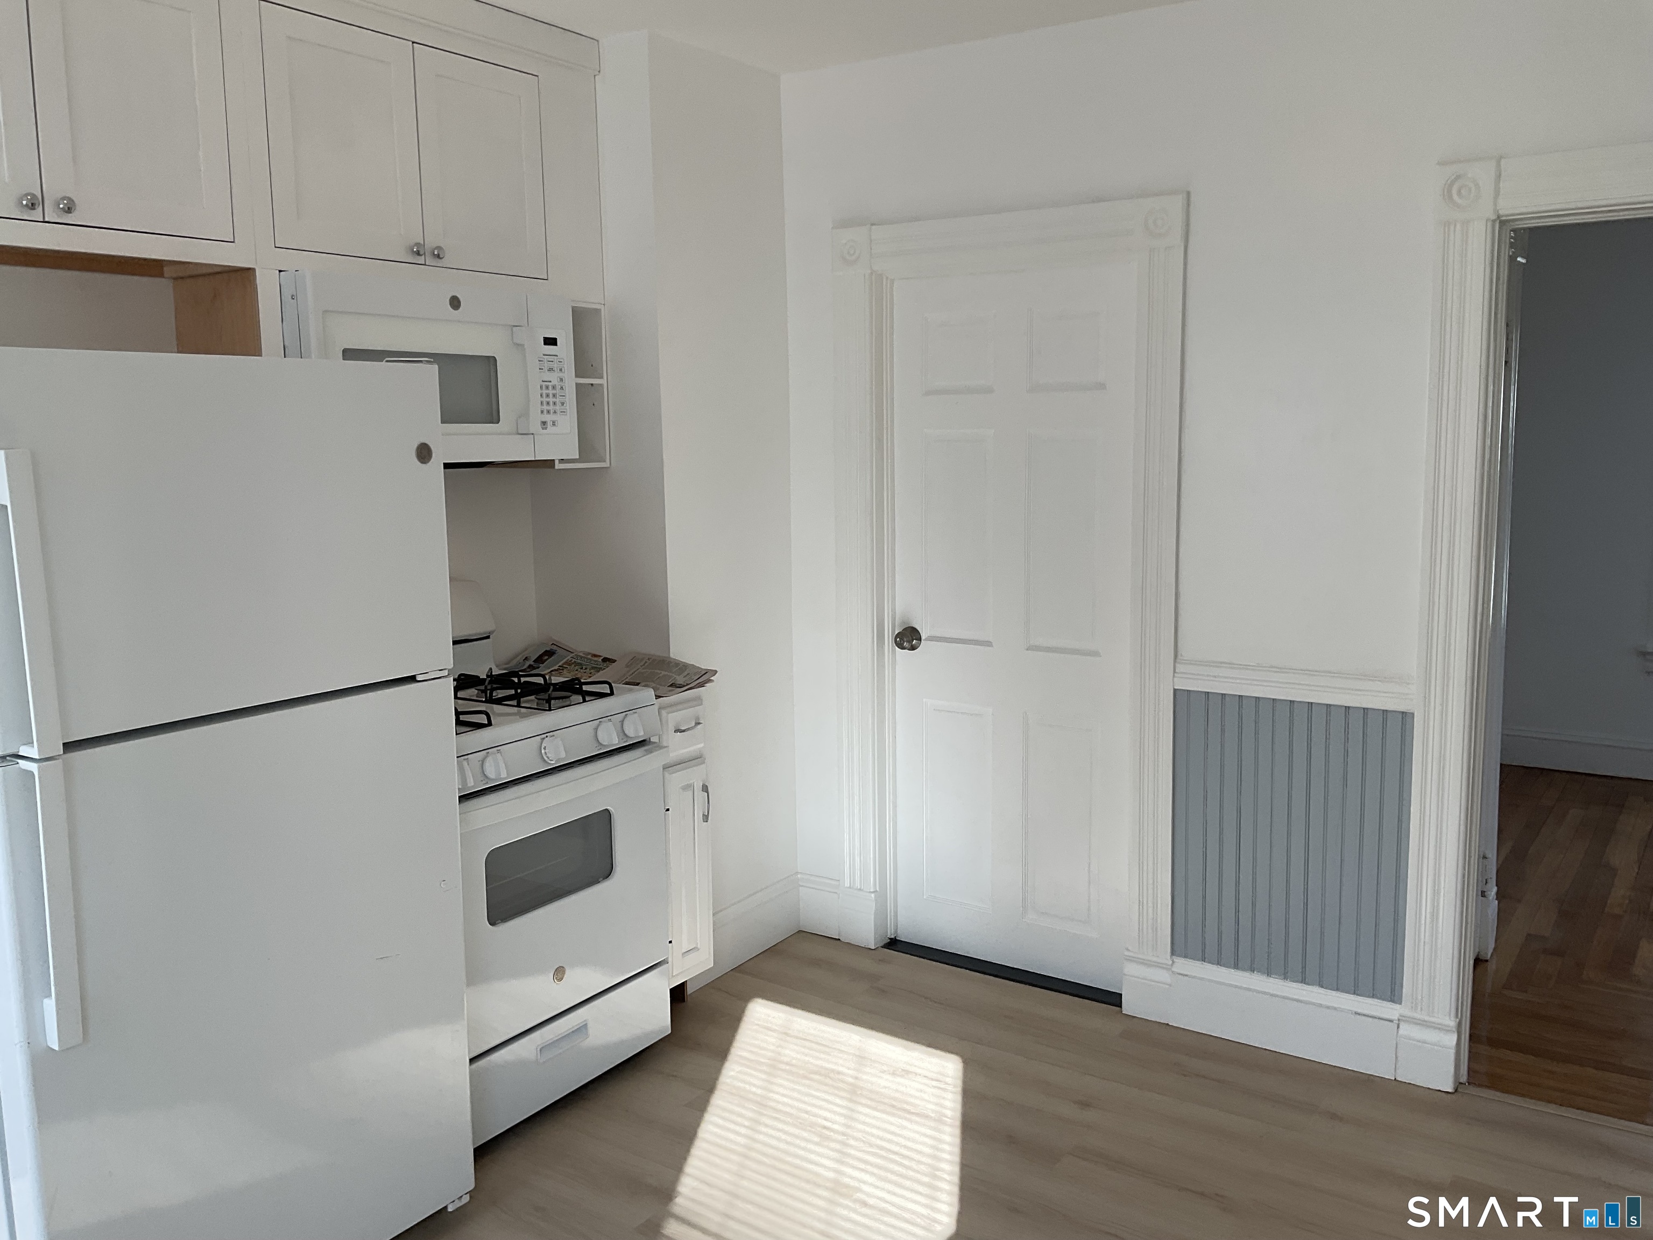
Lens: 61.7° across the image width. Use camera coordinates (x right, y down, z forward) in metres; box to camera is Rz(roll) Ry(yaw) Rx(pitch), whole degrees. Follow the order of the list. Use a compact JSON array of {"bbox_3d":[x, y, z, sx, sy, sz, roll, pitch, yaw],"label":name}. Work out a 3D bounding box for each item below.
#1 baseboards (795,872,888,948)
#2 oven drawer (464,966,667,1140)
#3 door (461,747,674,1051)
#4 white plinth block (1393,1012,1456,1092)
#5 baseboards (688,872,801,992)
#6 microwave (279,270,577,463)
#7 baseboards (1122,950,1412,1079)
[{"bbox_3d":[0.038,0.891,4.260,0.290,0.195,0.040,5,10,34],"label":"baseboards"},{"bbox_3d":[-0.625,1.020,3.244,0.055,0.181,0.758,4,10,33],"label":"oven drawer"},{"bbox_3d":[-0.630,0.645,3.179,0.070,0.554,0.758,4,10,33],"label":"door"},{"bbox_3d":[1.422,1.016,3.278,0.132,0.185,0.037,5,10,34],"label":"white plinth block"},{"bbox_3d":[-0.254,0.920,4.100,0.027,0.190,0.585,4,10,33],"label":"baseboards"},{"bbox_3d":[-1.005,-0.569,3.269,0.401,0.398,0.758,4,10,33],"label":"microwave"},{"bbox_3d":[1.083,0.985,3.509,0.698,0.190,0.035,5,10,34],"label":"baseboards"}]

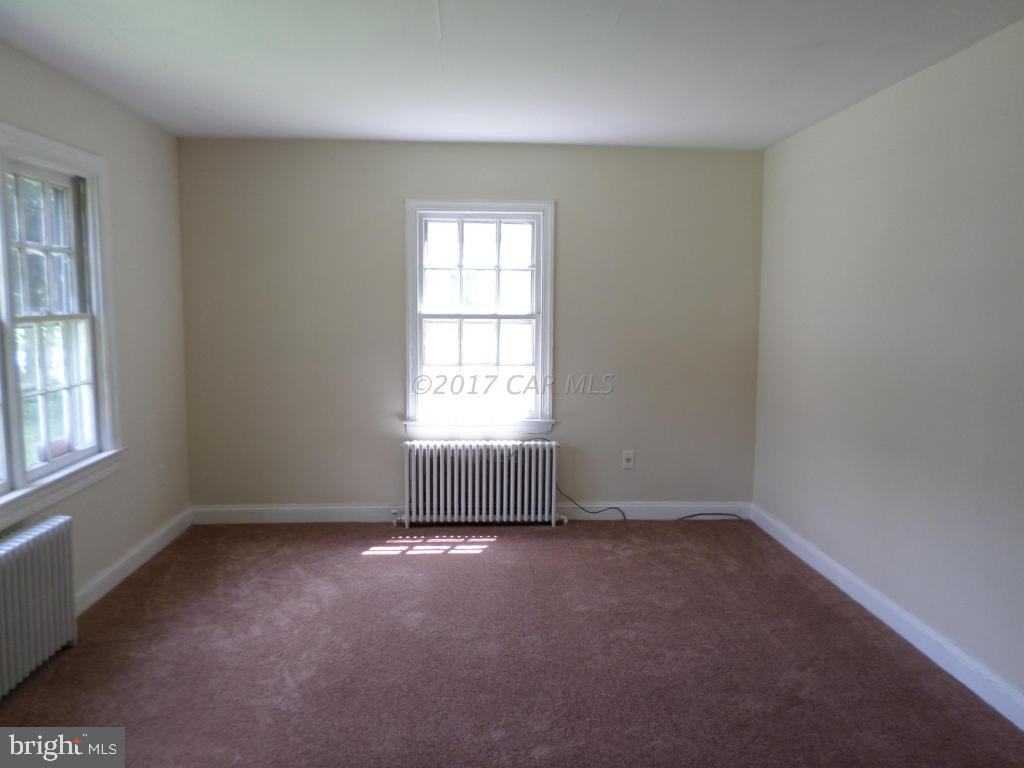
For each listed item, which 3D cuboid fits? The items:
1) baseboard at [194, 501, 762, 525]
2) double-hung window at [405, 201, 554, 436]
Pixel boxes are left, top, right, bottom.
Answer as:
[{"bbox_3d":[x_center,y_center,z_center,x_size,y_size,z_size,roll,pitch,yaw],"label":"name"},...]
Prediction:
[{"bbox_3d":[-0.224,0.843,4.850,3.660,0.124,0.020,0,6,-3],"label":"baseboard"},{"bbox_3d":[-0.202,-0.406,4.705,0.953,1.491,0.090,0,6,-4],"label":"double-hung window"}]

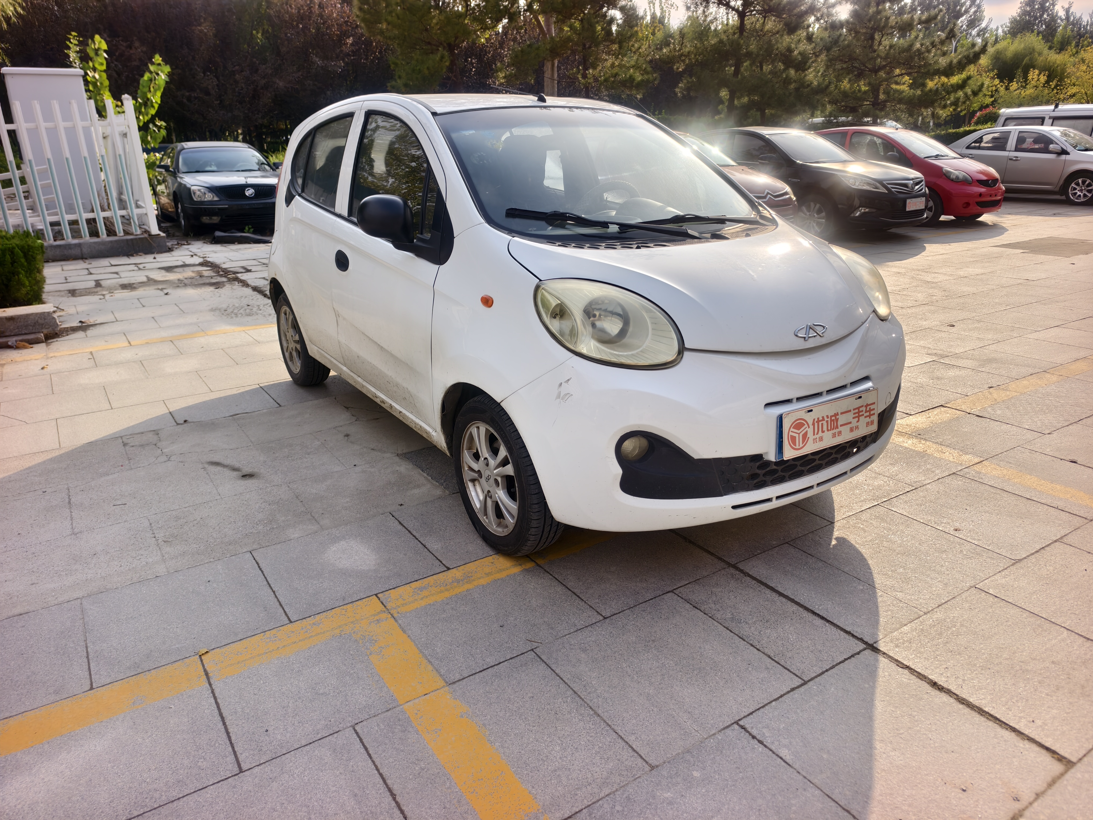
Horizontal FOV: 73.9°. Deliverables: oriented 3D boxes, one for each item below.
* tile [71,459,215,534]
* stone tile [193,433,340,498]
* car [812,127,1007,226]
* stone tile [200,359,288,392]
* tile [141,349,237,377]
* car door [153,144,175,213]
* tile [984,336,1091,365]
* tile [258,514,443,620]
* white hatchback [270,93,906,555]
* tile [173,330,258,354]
[{"bbox_3d":[-1.640,0.348,2.967,0.500,0.040,0.500,-13,23,-31],"label":"tile"},{"bbox_3d":[-1.240,0.251,3.268,0.520,0.030,0.500,-13,23,-30],"label":"stone tile"},{"bbox_3d":[6.027,-4.111,12.623,1.620,1.465,3.460,-15,24,-33],"label":"car"},{"bbox_3d":[-1.861,-0.203,4.542,0.500,0.040,0.500,-13,23,-31],"label":"stone tile"},{"bbox_3d":[-2.380,-0.301,4.835,0.520,0.030,0.500,-13,23,-30],"label":"tile"},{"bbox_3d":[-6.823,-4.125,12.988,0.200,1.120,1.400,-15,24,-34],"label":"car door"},{"bbox_3d":[3.236,-0.384,4.775,0.520,0.030,0.500,-13,23,-30],"label":"tile"},{"bbox_3d":[-0.669,0.521,2.442,0.500,0.040,0.500,-13,23,-31],"label":"tile"},{"bbox_3d":[-0.176,-0.683,3.501,1.640,1.527,3.564,-14,24,-31],"label":"white hatchback"},{"bbox_3d":[-2.430,-0.477,5.340,0.500,0.040,0.500,-13,23,-31],"label":"tile"}]

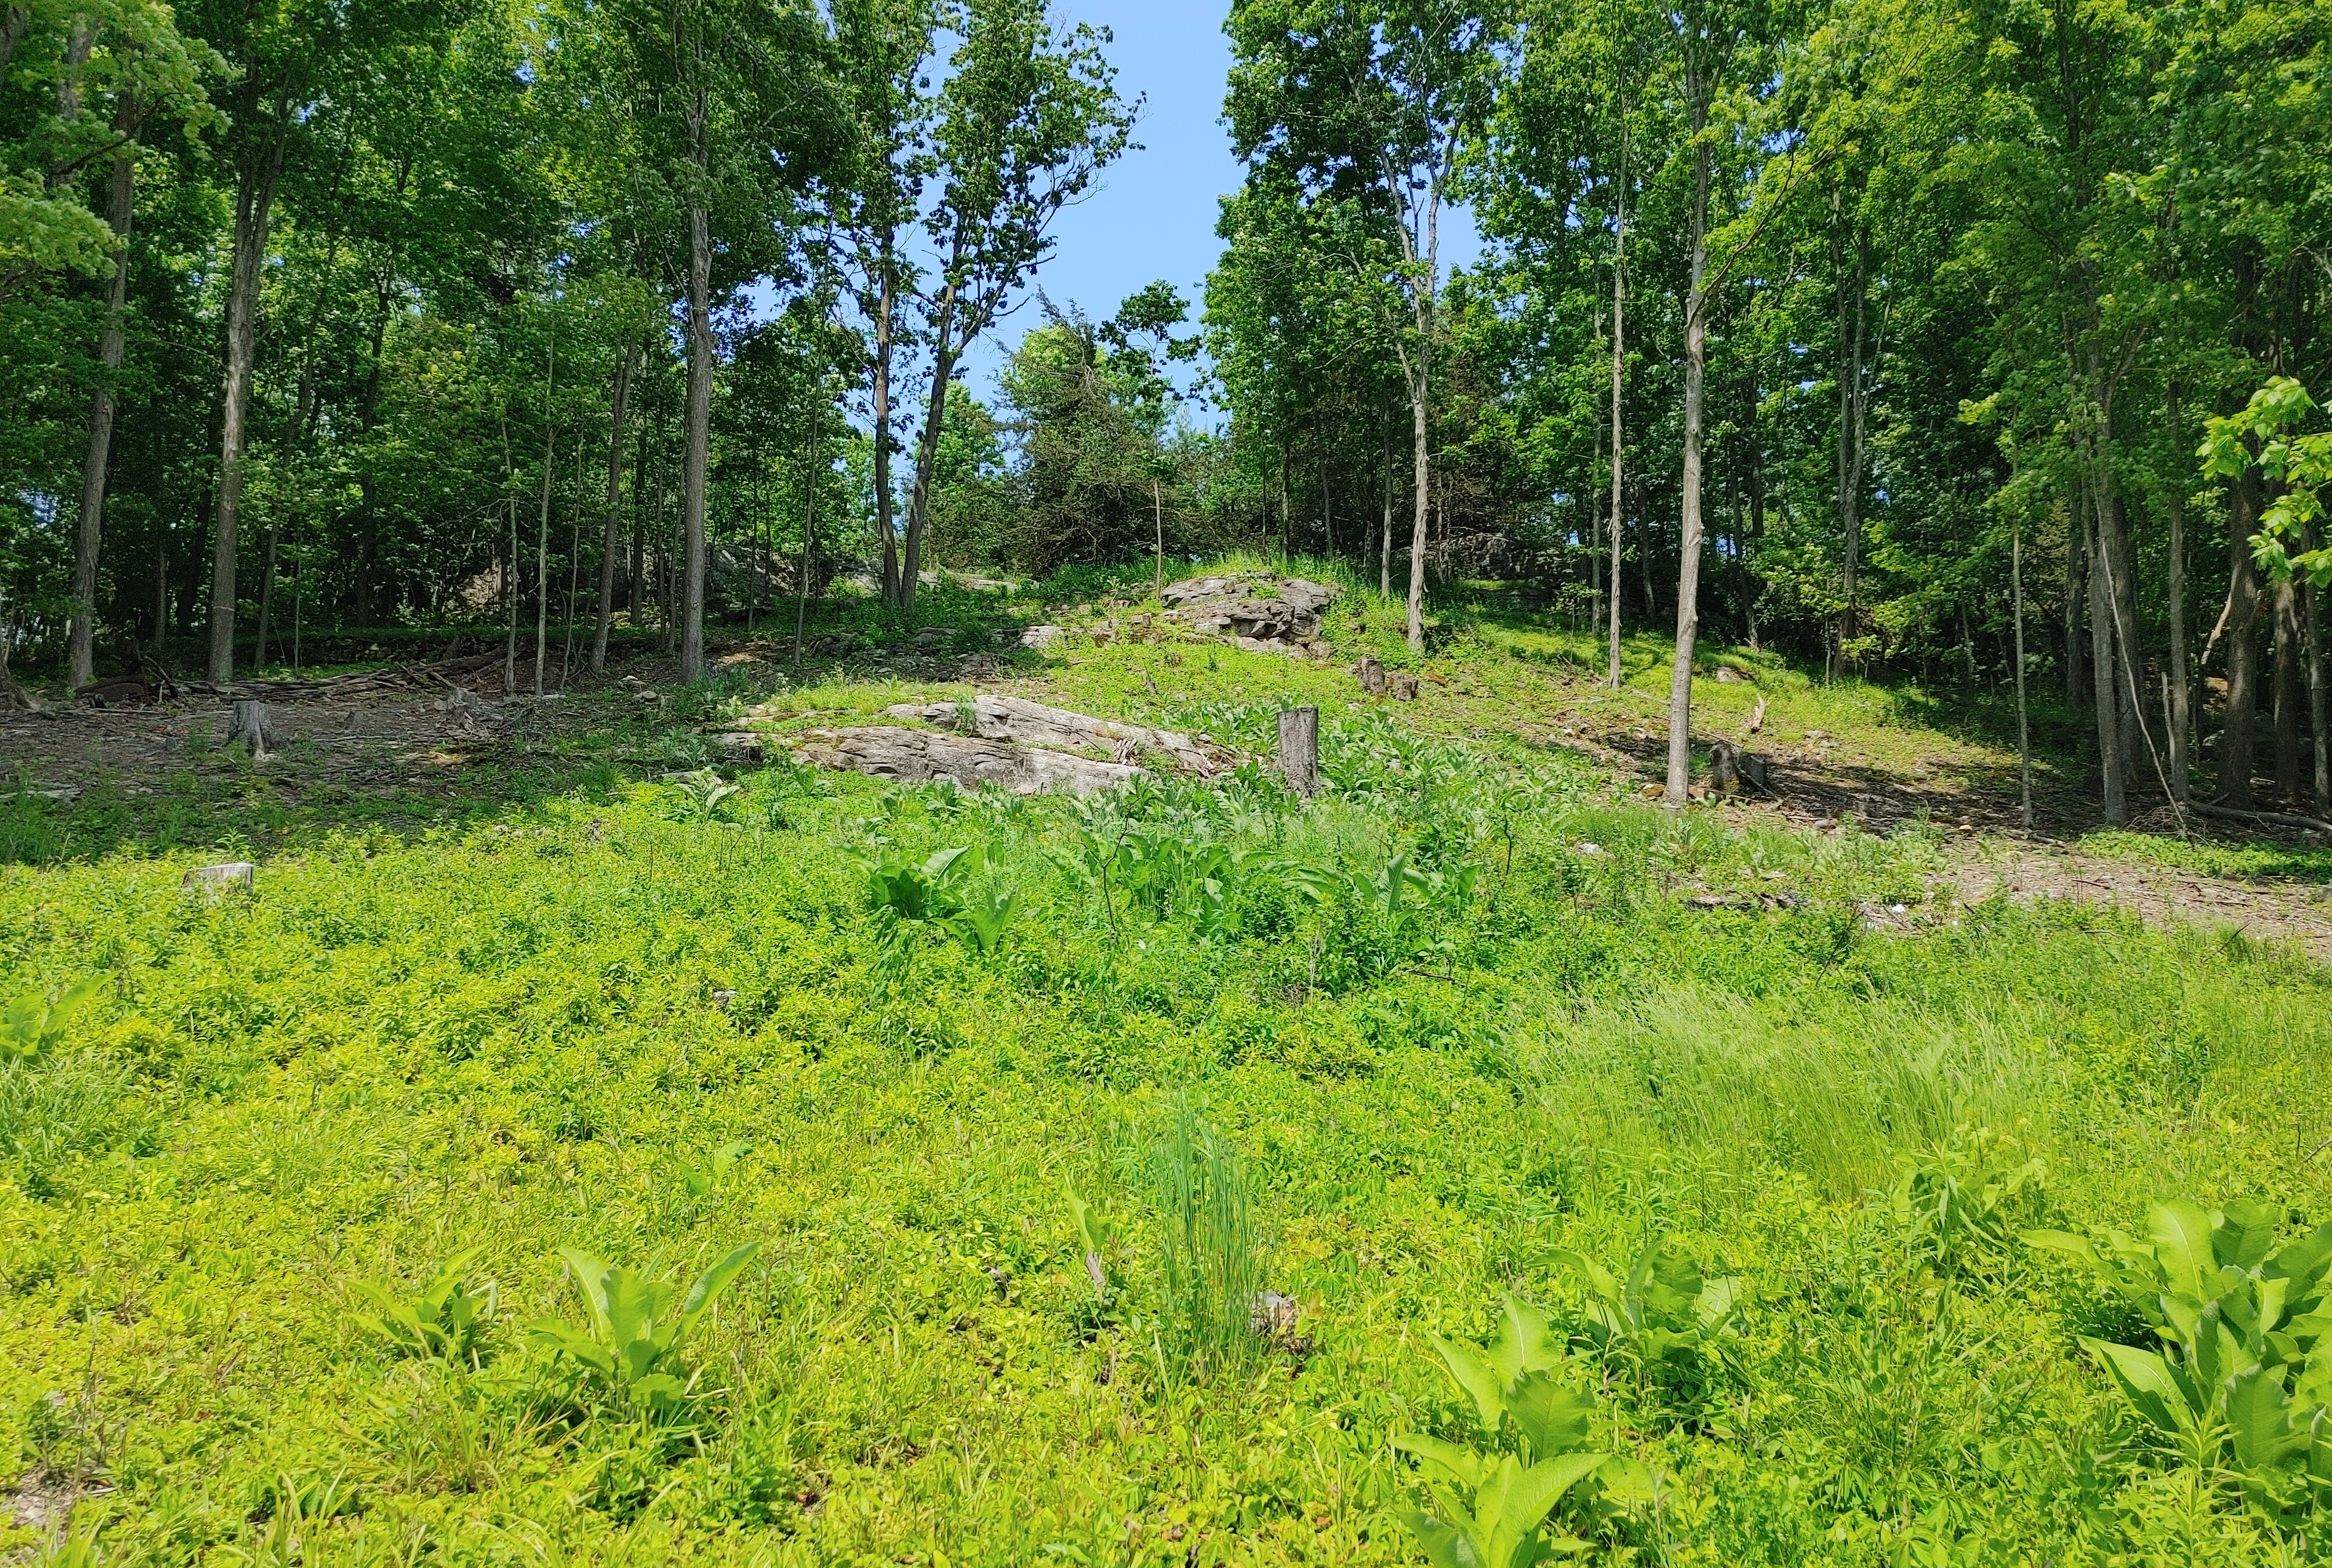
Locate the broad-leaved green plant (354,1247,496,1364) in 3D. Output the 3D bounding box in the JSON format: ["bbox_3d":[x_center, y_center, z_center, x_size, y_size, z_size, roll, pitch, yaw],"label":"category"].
[{"bbox_3d":[-1.903,1.346,4.500,0.360,0.270,0.350,1,-3,0],"label":"broad-leaved green plant"}]

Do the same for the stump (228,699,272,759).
[{"bbox_3d":[-10.454,-0.624,20.000,0.530,0.680,0.520,1,-3,0],"label":"stump"}]

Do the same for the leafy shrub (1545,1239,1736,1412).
[{"bbox_3d":[1.152,1.315,4.250,0.450,0.370,0.430,1,-3,0],"label":"leafy shrub"}]

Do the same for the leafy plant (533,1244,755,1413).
[{"bbox_3d":[-1.247,1.308,4.200,0.550,0.390,0.500,1,-3,0],"label":"leafy plant"}]

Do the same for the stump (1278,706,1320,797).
[{"bbox_3d":[1.253,-0.300,16.500,0.390,0.860,0.390,1,-3,0],"label":"stump"}]

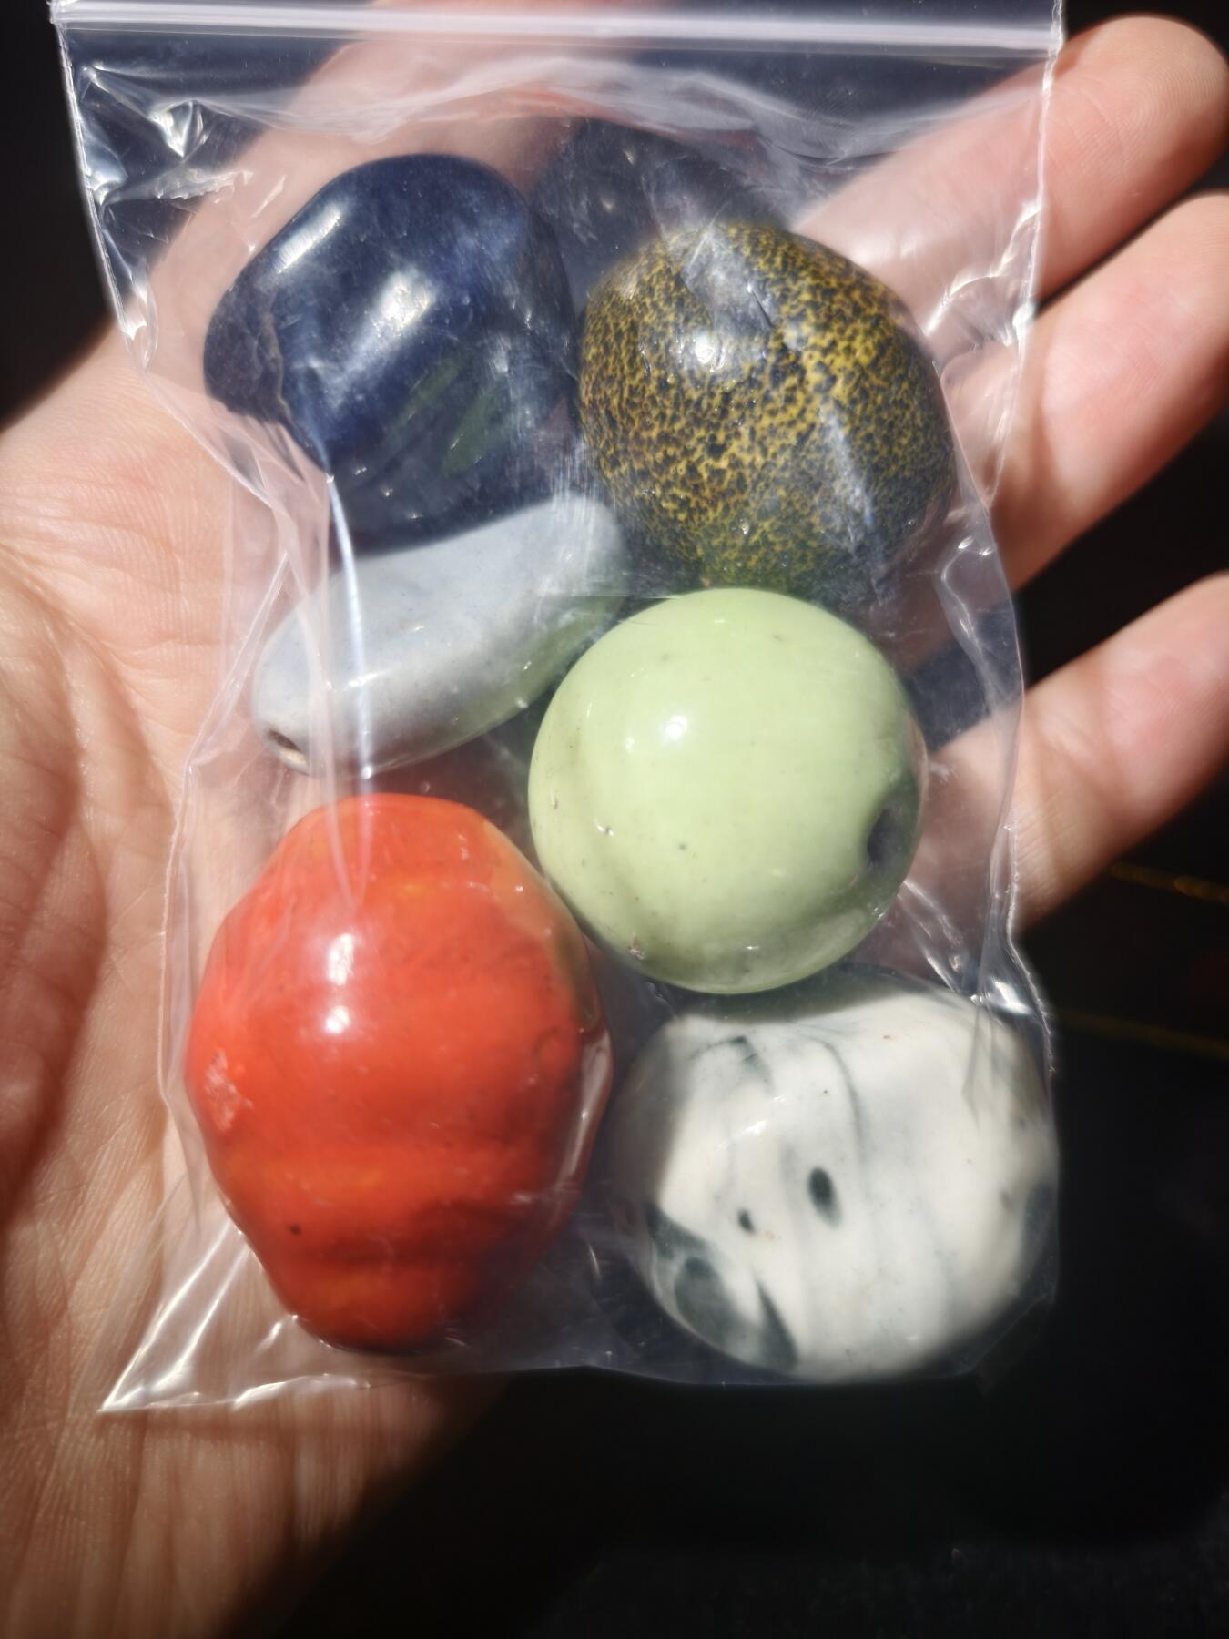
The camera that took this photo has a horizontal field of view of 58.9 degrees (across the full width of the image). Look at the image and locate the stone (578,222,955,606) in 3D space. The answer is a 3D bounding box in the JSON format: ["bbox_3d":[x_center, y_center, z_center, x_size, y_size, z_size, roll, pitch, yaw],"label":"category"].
[{"bbox_3d":[0.012,-0.033,0.088,0.030,0.028,0.032,0,90,0],"label":"stone"}]

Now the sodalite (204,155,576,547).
[{"bbox_3d":[-0.018,-0.038,0.088,0.029,0.026,0.031,0,90,0],"label":"sodalite"}]

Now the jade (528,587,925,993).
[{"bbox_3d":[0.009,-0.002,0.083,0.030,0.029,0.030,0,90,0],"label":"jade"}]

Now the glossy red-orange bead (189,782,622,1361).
[{"bbox_3d":[-0.017,0.020,0.085,0.033,0.031,0.043,0,90,0],"label":"glossy red-orange bead"}]

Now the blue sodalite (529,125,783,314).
[{"bbox_3d":[0.004,-0.054,0.102,0.027,0.023,0.025,0,90,0],"label":"blue sodalite"}]

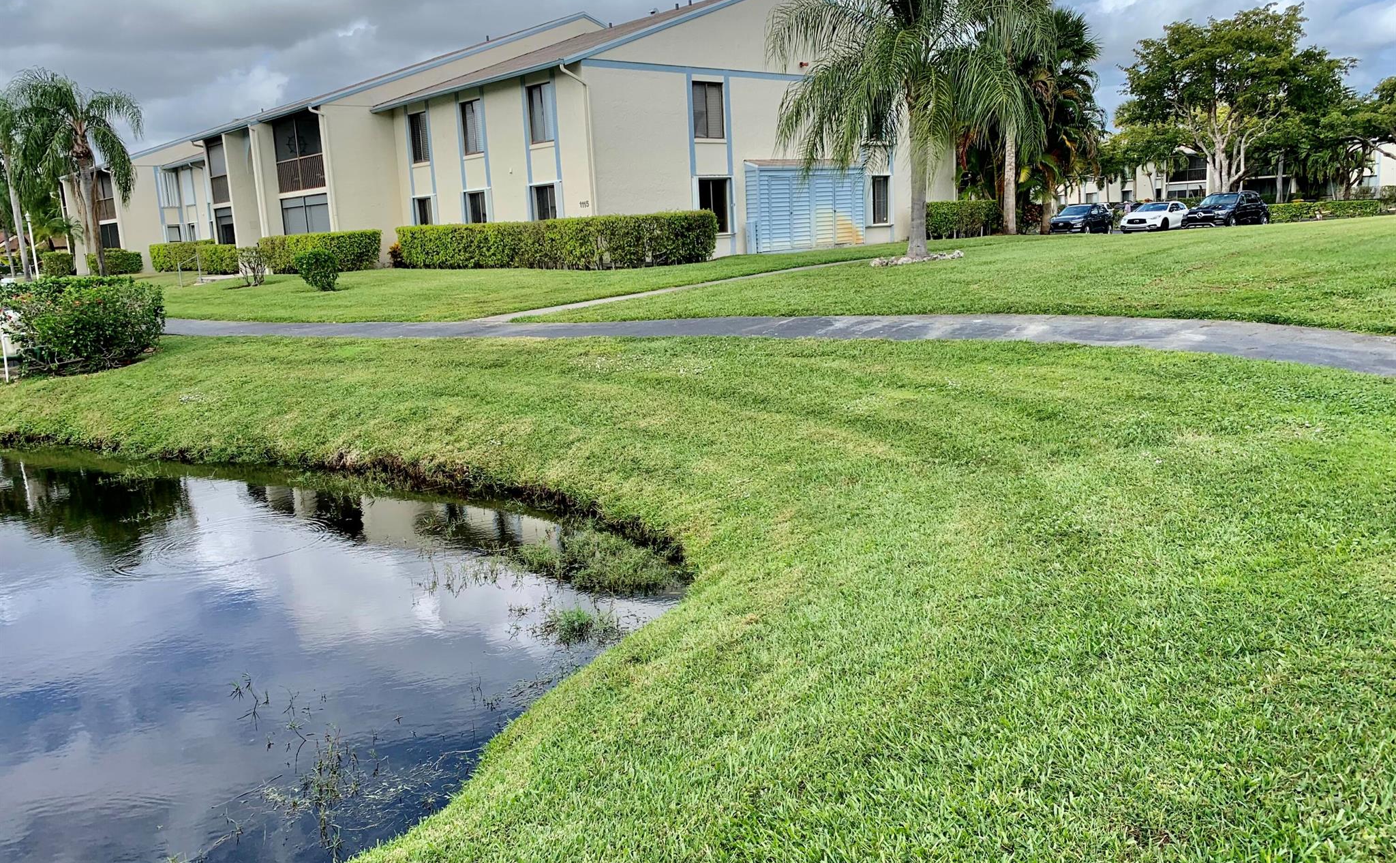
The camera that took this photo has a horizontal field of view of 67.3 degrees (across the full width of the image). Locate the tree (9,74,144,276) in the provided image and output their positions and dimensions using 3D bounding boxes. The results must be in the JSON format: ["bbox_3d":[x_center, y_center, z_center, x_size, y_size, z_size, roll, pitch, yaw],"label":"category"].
[{"bbox_3d":[-28.948,-12.115,49.524,5.696,9.489,5.696,-9,13,-28],"label":"tree"}]

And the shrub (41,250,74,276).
[{"bbox_3d":[-39.560,-10.372,65.065,1.224,1.428,3.366,-12,15,-40],"label":"shrub"}]

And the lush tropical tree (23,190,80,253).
[{"bbox_3d":[-40.292,-12.330,65.733,3.449,5.078,3.449,-9,13,-30],"label":"lush tropical tree"}]

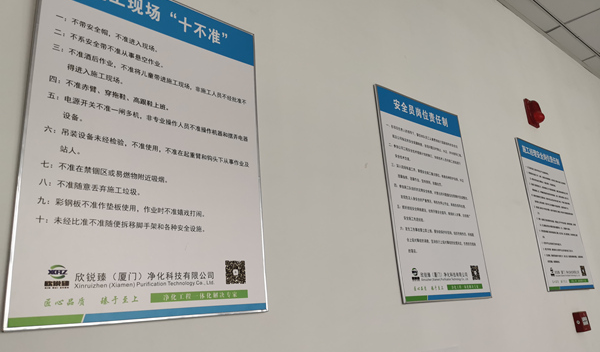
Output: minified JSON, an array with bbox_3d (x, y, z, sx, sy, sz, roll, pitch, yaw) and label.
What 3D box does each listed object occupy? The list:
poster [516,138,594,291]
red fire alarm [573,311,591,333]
[{"bbox_3d":[1.221,0.190,2.240,0.502,0.705,0.014,10,-22,-40],"label":"poster"},{"bbox_3d":[1.267,0.654,2.099,0.086,0.086,0.034,10,-22,-40],"label":"red fire alarm"}]

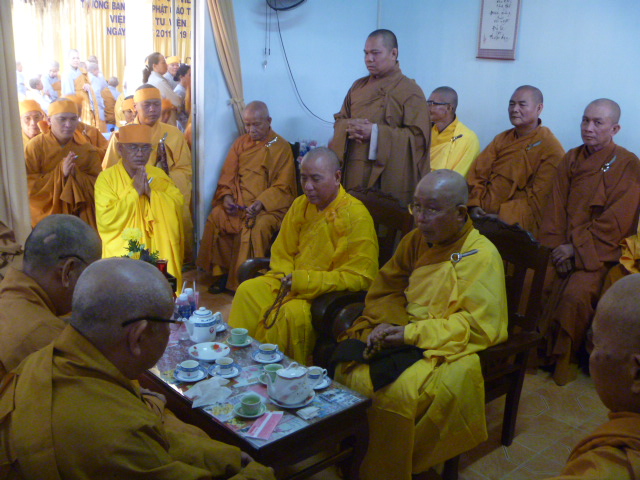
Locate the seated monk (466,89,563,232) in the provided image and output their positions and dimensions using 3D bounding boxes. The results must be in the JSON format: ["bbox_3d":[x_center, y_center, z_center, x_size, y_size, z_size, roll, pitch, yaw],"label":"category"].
[{"bbox_3d":[1.067,-0.164,3.763,0.580,1.350,0.750,13,18,35],"label":"seated monk"}]

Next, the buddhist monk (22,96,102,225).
[{"bbox_3d":[-1.587,-0.281,4.020,0.530,1.180,0.580,-5,15,-29],"label":"buddhist monk"}]

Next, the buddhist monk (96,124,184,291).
[{"bbox_3d":[-1.018,-0.126,3.671,0.520,1.070,0.580,-2,13,-16],"label":"buddhist monk"}]

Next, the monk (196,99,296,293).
[{"bbox_3d":[-0.456,-0.256,4.074,0.570,1.260,0.730,11,17,30],"label":"monk"}]

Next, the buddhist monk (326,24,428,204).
[{"bbox_3d":[0.270,-0.267,3.475,0.430,1.640,0.560,-12,20,-43],"label":"buddhist monk"}]

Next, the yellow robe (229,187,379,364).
[{"bbox_3d":[-0.065,0.229,2.729,0.530,0.860,0.680,13,17,40],"label":"yellow robe"}]

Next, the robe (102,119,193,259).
[{"bbox_3d":[-1.121,-0.241,4.230,0.550,1.040,0.580,-2,13,-16],"label":"robe"}]

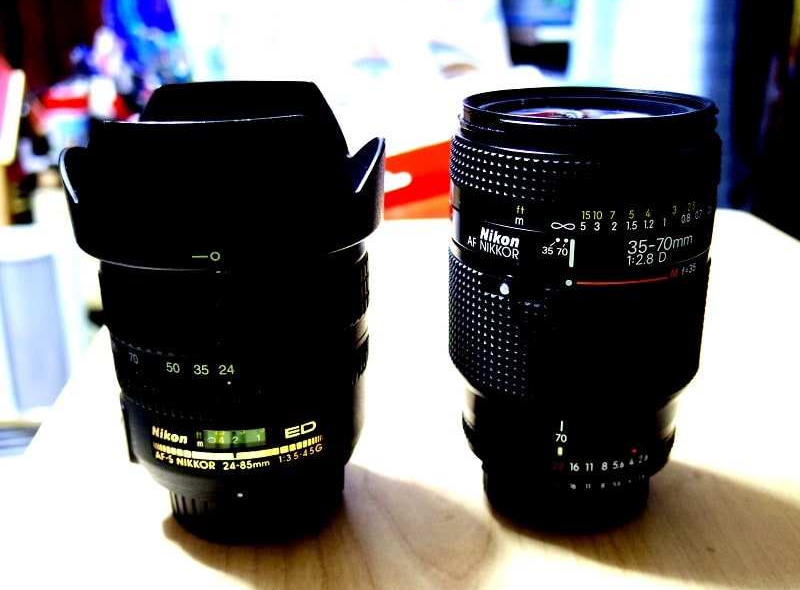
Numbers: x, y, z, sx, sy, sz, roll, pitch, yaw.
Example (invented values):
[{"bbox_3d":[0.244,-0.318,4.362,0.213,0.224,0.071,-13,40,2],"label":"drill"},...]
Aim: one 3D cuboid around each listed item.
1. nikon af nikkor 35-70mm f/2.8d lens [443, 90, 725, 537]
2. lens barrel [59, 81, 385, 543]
[{"bbox_3d":[0.051,0.004,0.263,0.072,0.119,0.072,4,20,15],"label":"nikon af nikkor 35-70mm f/2.8d lens"},{"bbox_3d":[-0.046,0.005,0.261,0.086,0.122,0.086,-1,19,0],"label":"lens barrel"}]

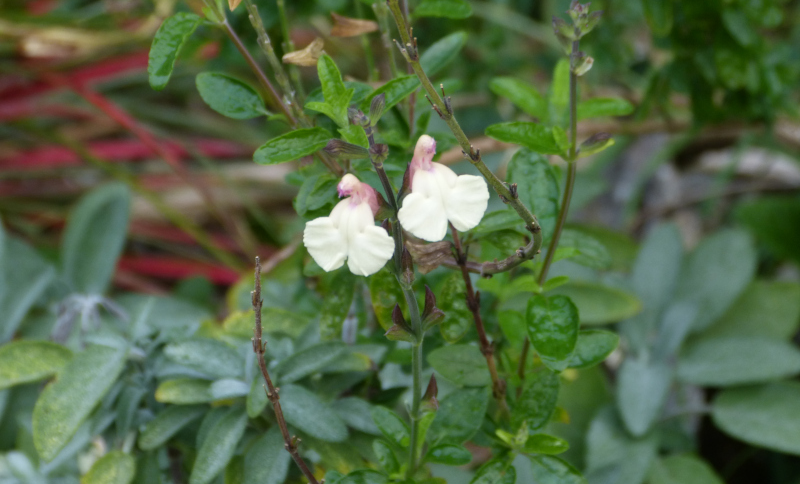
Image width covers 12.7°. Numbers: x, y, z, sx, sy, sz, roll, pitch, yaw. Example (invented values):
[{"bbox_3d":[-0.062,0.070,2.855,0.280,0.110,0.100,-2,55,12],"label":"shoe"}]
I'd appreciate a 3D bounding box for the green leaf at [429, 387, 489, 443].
[{"bbox_3d":[0.017,0.050,1.020,0.022,0.005,0.015,-42,75,-10],"label":"green leaf"}]

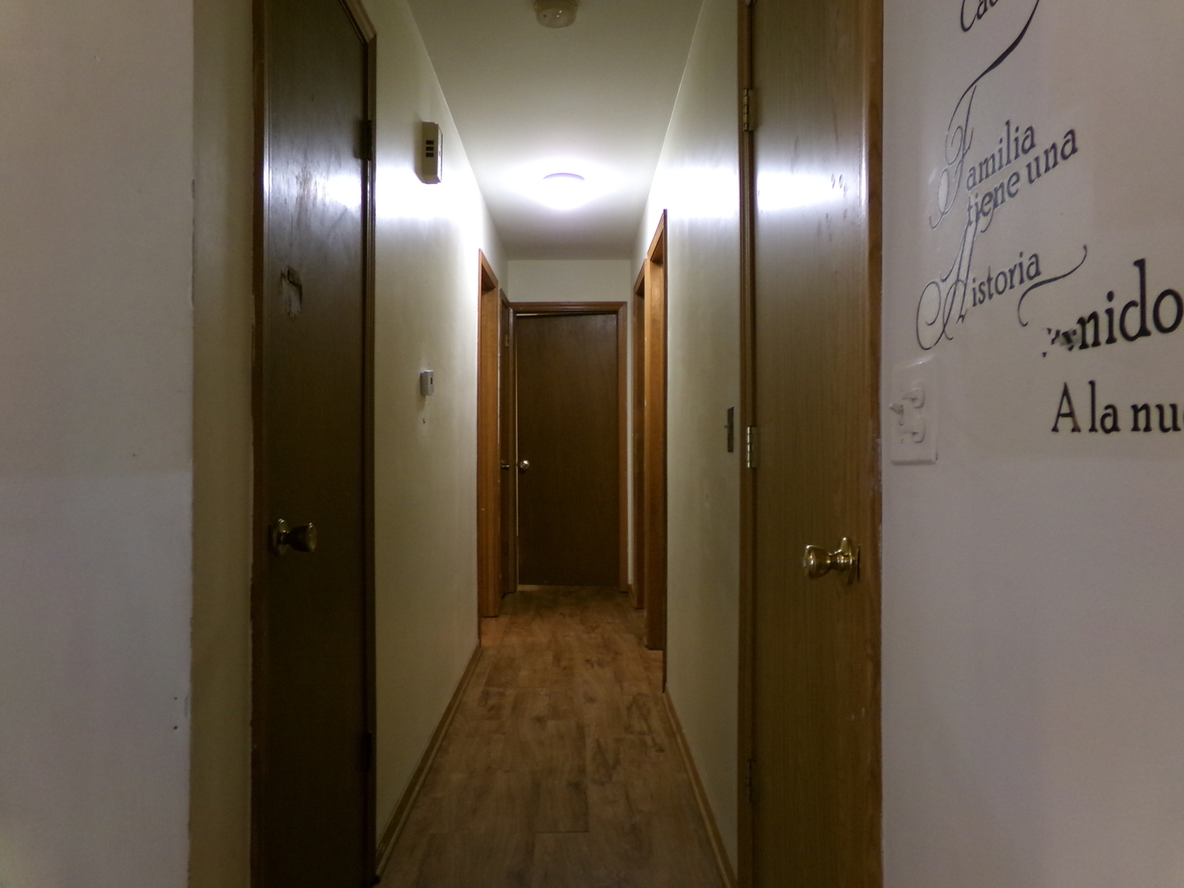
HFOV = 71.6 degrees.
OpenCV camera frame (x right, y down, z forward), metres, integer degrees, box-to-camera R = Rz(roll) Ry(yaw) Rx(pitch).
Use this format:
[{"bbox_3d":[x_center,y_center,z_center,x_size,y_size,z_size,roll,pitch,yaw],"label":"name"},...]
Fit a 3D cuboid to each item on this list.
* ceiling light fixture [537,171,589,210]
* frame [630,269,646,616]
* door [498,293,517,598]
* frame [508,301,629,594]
[{"bbox_3d":[-0.142,-1.278,4.165,0.255,0.110,0.255,0,0,-1],"label":"ceiling light fixture"},{"bbox_3d":[0.345,0.029,5.017,0.130,2.120,0.855,0,0,-1],"label":"frame"},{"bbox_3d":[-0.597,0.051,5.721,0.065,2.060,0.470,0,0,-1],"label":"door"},{"bbox_3d":[-0.176,0.026,6.028,0.866,2.120,0.120,0,0,-1],"label":"frame"}]

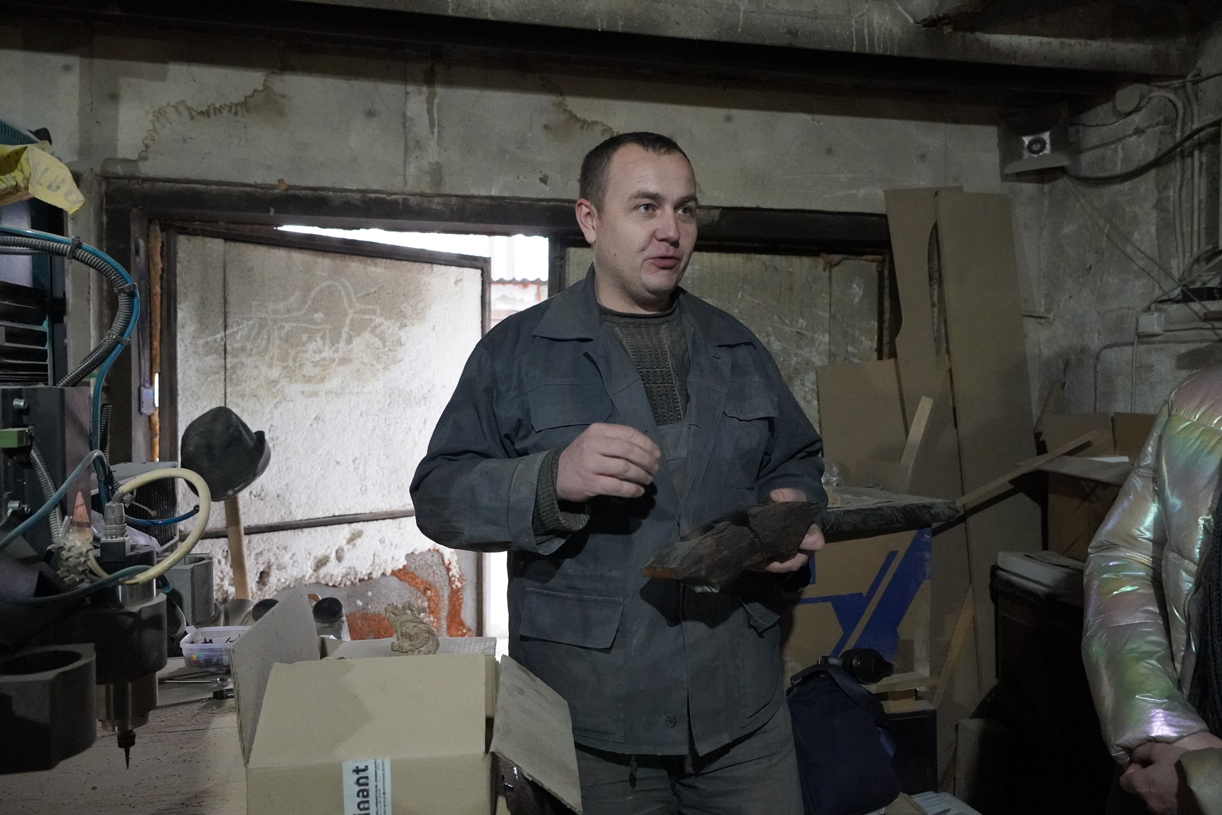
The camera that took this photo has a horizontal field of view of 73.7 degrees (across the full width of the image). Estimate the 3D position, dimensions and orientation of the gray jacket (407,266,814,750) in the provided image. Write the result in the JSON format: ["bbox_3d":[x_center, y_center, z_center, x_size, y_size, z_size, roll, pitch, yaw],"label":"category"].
[{"bbox_3d":[0.015,0.140,1.220,0.620,0.720,0.420,0,1,-19],"label":"gray jacket"}]

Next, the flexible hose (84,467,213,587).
[{"bbox_3d":[-0.530,0.136,0.940,0.135,0.128,0.080,0,1,-14],"label":"flexible hose"}]

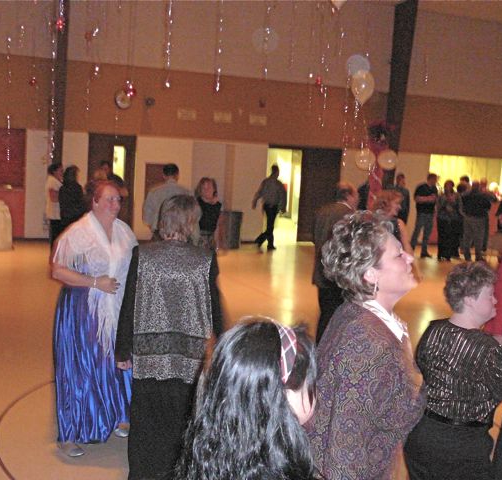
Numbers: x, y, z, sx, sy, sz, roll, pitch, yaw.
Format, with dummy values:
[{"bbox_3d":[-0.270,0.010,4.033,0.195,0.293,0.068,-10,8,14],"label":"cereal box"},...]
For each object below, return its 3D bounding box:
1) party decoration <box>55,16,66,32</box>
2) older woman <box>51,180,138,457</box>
[{"bbox_3d":[-2.355,-2.664,8.000,0.120,0.200,0.120,3,6,0],"label":"party decoration"},{"bbox_3d":[-0.895,0.433,3.755,0.520,1.550,0.440,-2,8,-36],"label":"older woman"}]

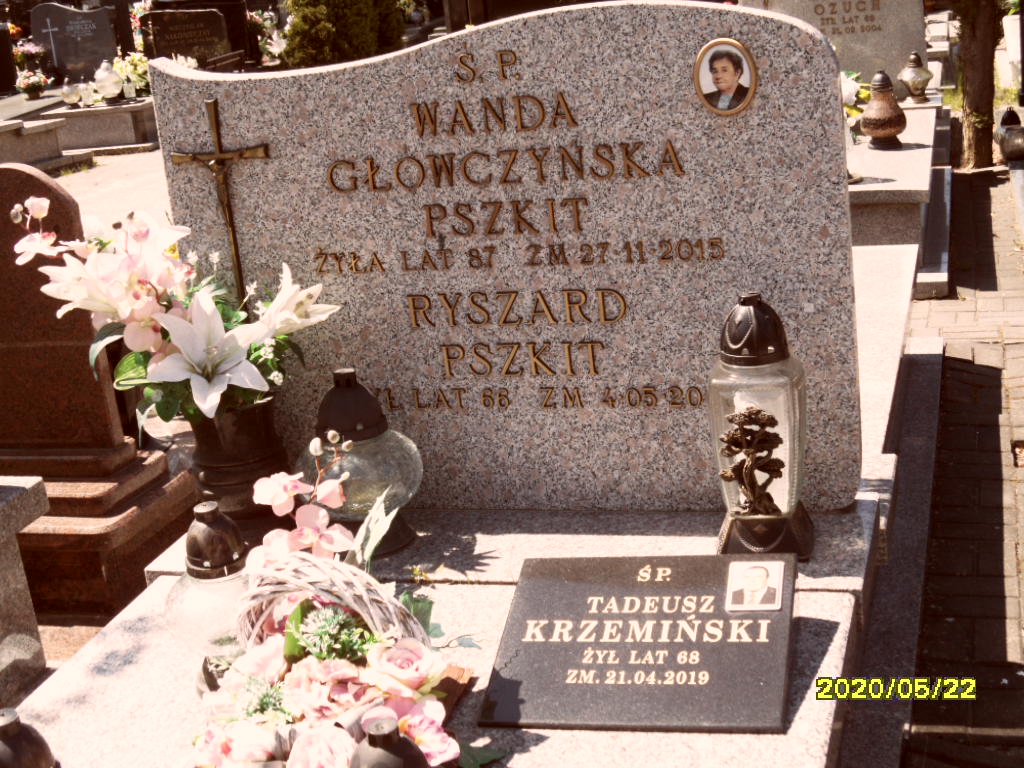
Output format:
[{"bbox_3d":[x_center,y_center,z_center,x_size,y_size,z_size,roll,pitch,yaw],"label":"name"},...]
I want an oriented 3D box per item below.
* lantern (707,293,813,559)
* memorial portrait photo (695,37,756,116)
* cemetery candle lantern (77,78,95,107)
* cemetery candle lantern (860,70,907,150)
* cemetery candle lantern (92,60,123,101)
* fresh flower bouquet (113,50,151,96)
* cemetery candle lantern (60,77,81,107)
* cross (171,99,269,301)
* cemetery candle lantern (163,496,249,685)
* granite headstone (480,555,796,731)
[{"bbox_3d":[0.389,0.055,2.337,0.144,0.420,0.144,-1,21,18],"label":"lantern"},{"bbox_3d":[0.323,-0.466,2.245,0.095,0.115,0.012,-1,21,18],"label":"memorial portrait photo"},{"bbox_3d":[-2.723,-1.858,9.411,0.104,0.172,0.104,-1,21,18],"label":"cemetery candle lantern"},{"bbox_3d":[1.091,-0.810,4.344,0.136,0.218,0.136,-1,21,18],"label":"cemetery candle lantern"},{"bbox_3d":[-2.629,-1.969,9.595,0.191,0.234,0.191,-1,21,18],"label":"cemetery candle lantern"},{"bbox_3d":[-2.485,-2.046,9.668,0.273,0.294,0.251,-1,21,18],"label":"fresh flower bouquet"},{"bbox_3d":[-2.852,-1.880,9.508,0.125,0.180,0.125,-1,21,18],"label":"cemetery candle lantern"},{"bbox_3d":[-0.497,-0.295,2.571,0.190,0.392,0.030,-1,21,18],"label":"cross"},{"bbox_3d":[-0.404,0.308,2.103,0.180,0.296,0.180,-1,21,18],"label":"cemetery candle lantern"},{"bbox_3d":[0.186,0.357,2.066,0.406,0.020,0.307,-2,39,15],"label":"granite headstone"}]

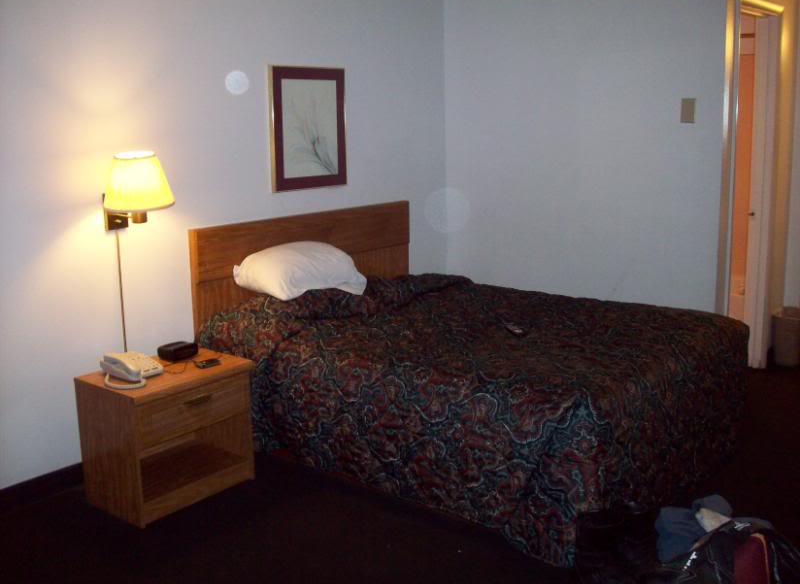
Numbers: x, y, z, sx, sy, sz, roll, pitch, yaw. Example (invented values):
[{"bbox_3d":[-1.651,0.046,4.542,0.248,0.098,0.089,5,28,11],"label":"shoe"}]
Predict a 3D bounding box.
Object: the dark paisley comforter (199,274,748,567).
[{"bbox_3d":[0.362,0.398,3.954,1.890,0.670,1.570,7,13,38],"label":"dark paisley comforter"}]

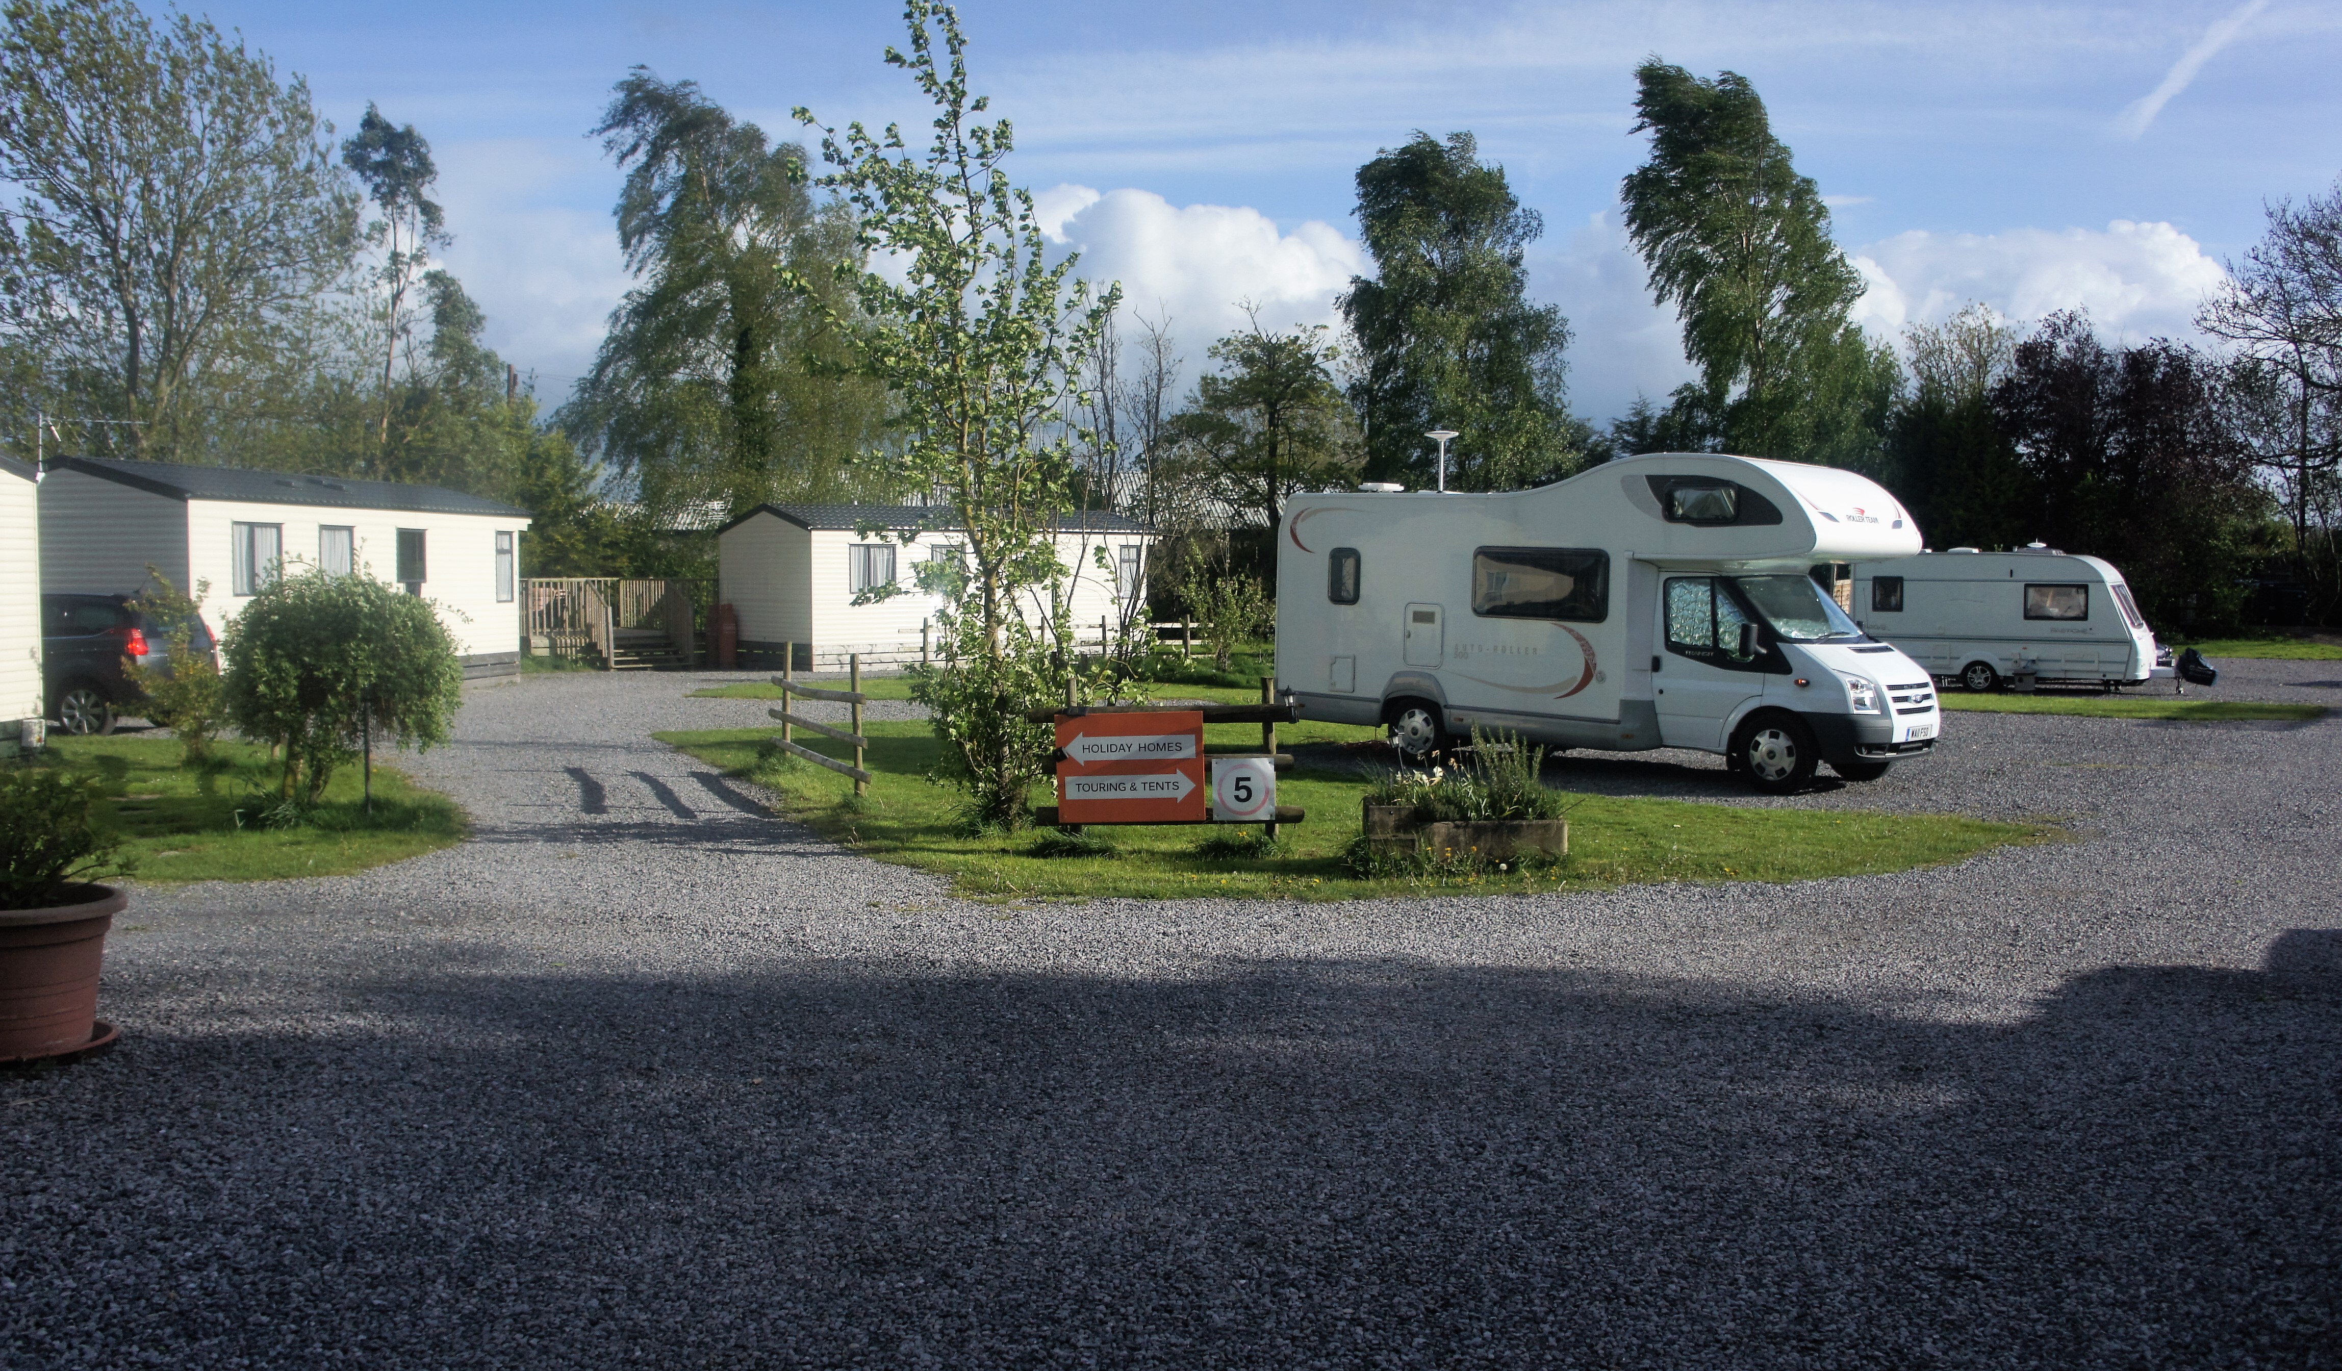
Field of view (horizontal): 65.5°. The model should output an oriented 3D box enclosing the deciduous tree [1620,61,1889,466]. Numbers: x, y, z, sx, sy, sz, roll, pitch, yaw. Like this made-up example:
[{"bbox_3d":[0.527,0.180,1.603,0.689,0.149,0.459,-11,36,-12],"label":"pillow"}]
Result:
[{"bbox_3d":[17.955,-10.038,55.489,8.200,17.400,7.300,1,4,9],"label":"deciduous tree"}]

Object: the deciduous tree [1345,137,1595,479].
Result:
[{"bbox_3d":[8.491,-8.559,52.599,7.120,14.730,7.120,0,3,0],"label":"deciduous tree"}]

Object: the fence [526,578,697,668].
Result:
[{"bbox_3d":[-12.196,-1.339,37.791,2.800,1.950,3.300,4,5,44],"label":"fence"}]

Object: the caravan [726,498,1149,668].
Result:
[{"bbox_3d":[-5.154,-2.292,41.763,9.600,3.450,3.650,-3,5,-44],"label":"caravan"}]

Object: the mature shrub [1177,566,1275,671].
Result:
[{"bbox_3d":[1.104,-1.389,37.184,2.100,2.200,2.000,0,3,0],"label":"mature shrub"}]

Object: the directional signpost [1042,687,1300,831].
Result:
[{"bbox_3d":[-0.013,0.539,13.132,1.960,1.100,0.220,0,3,0],"label":"directional signpost"}]

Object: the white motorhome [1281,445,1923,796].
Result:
[{"bbox_3d":[4.260,-0.700,18.120,6.500,3.050,2.300,5,6,43],"label":"white motorhome"}]

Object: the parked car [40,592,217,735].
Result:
[{"bbox_3d":[-13.275,-0.218,20.419,4.550,1.660,1.830,0,3,-7],"label":"parked car"}]

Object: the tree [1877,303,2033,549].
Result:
[{"bbox_3d":[25.213,-6.925,58.182,5.100,10.900,5.200,1,4,11],"label":"tree"}]

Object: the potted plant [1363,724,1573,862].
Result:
[{"bbox_3d":[1.954,0.716,12.260,1.370,0.880,0.800,0,3,0],"label":"potted plant"}]

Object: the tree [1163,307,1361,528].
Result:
[{"bbox_3d":[2.247,-5.020,44.787,4.720,8.550,4.720,0,3,0],"label":"tree"}]

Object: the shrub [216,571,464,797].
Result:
[{"bbox_3d":[-7.156,-0.046,15.727,2.100,2.080,2.000,0,3,0],"label":"shrub"}]

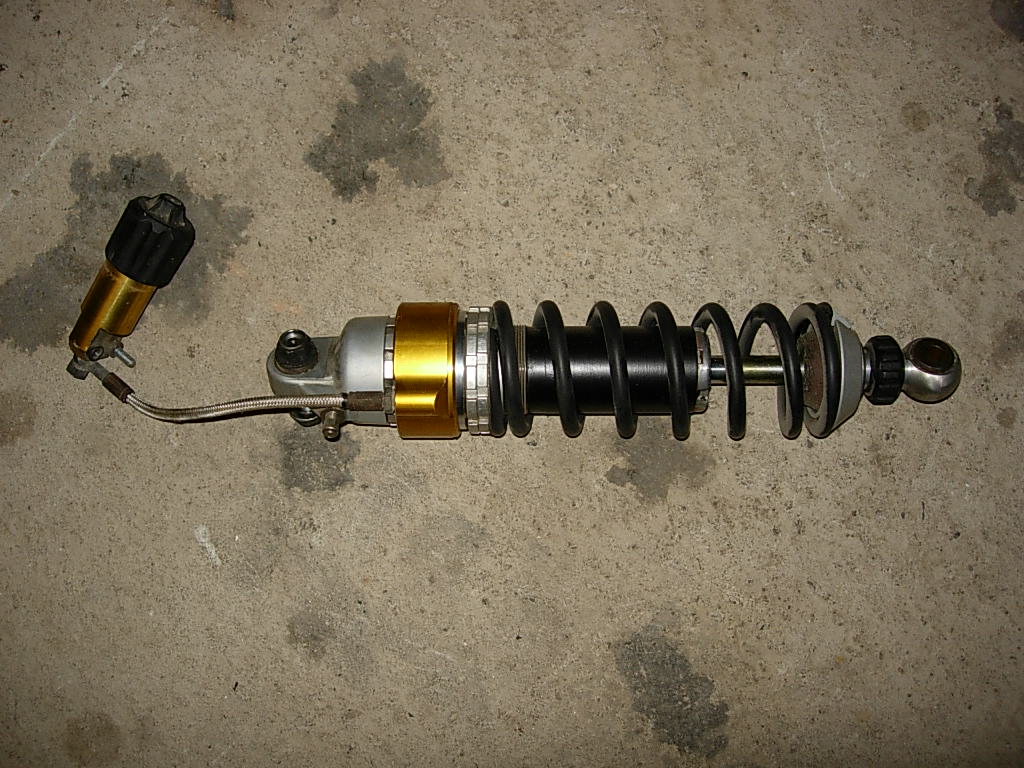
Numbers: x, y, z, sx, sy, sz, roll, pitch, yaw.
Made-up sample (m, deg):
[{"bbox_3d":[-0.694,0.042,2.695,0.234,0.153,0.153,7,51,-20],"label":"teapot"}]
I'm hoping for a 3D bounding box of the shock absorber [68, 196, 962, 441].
[{"bbox_3d":[-0.003,-0.037,0.628,0.506,0.078,0.138,0,87,0],"label":"shock absorber"}]

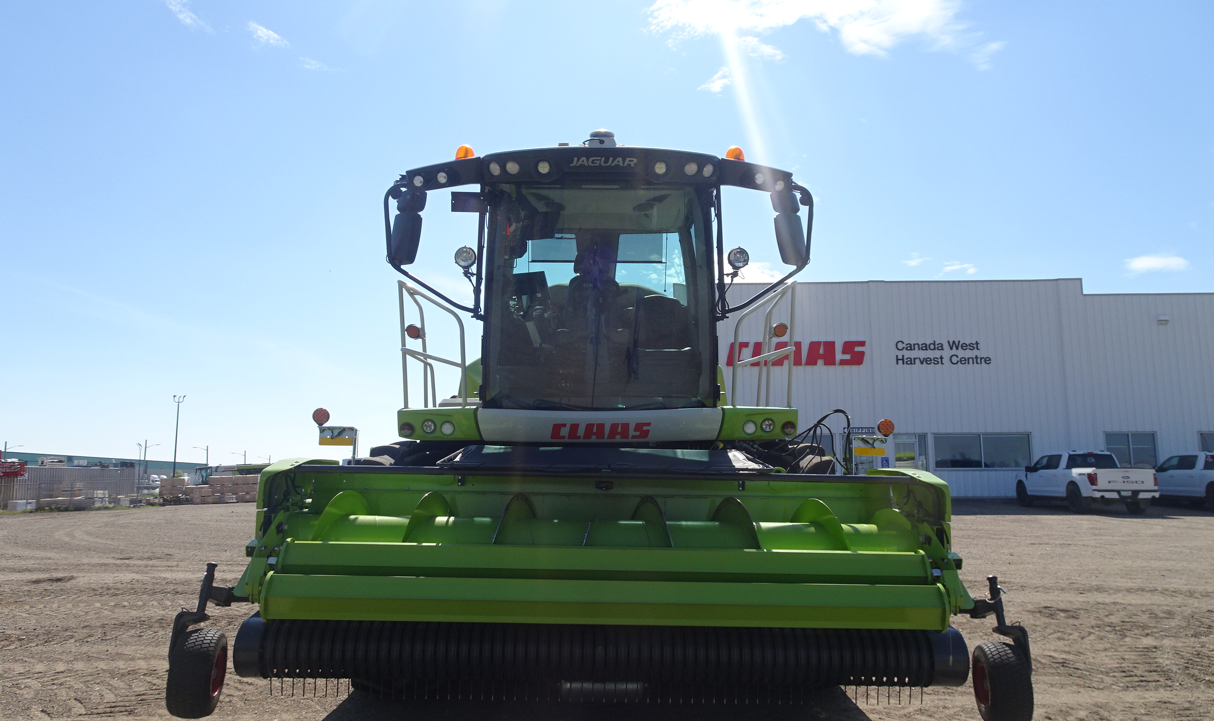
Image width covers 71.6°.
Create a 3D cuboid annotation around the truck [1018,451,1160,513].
[{"bbox_3d":[16.046,4.129,28.731,2.120,1.960,5.900,0,-7,2],"label":"truck"}]

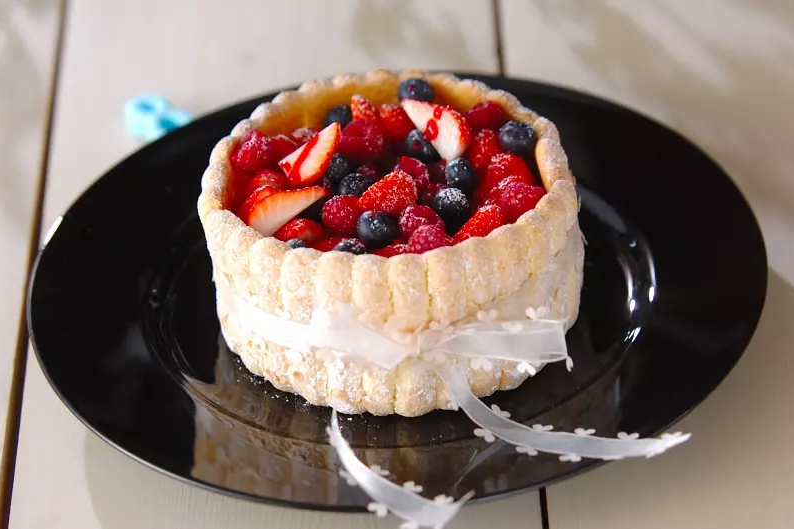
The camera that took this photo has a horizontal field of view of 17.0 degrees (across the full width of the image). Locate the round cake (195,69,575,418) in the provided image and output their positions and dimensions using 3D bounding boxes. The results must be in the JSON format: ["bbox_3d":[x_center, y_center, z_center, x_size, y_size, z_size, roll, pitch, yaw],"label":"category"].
[{"bbox_3d":[-0.002,-0.013,1.100,0.157,0.069,0.157,-3,37,2],"label":"round cake"}]

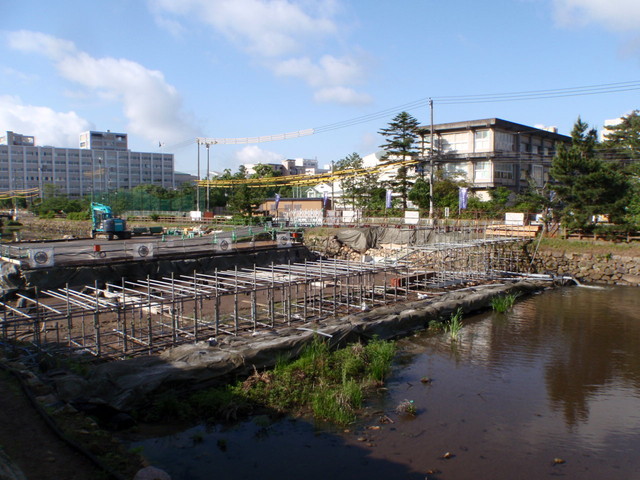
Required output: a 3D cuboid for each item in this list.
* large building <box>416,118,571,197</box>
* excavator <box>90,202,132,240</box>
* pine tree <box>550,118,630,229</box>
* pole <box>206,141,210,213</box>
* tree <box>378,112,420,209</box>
[{"bbox_3d":[26.433,-9.971,76.913,12.000,11.600,28.500,5,7,43],"label":"large building"},{"bbox_3d":[-16.110,-1.406,40.000,1.950,2.900,3.100,-4,7,-41],"label":"excavator"},{"bbox_3d":[24.035,-5.909,46.000,6.700,10.000,6.400,3,6,27],"label":"pine tree"},{"bbox_3d":[-13.784,-7.541,64.000,0.330,9.000,0.330,0,5,0],"label":"pole"},{"bbox_3d":[8.345,-8.084,54.000,4.000,10.300,4.000,1,5,8],"label":"tree"}]

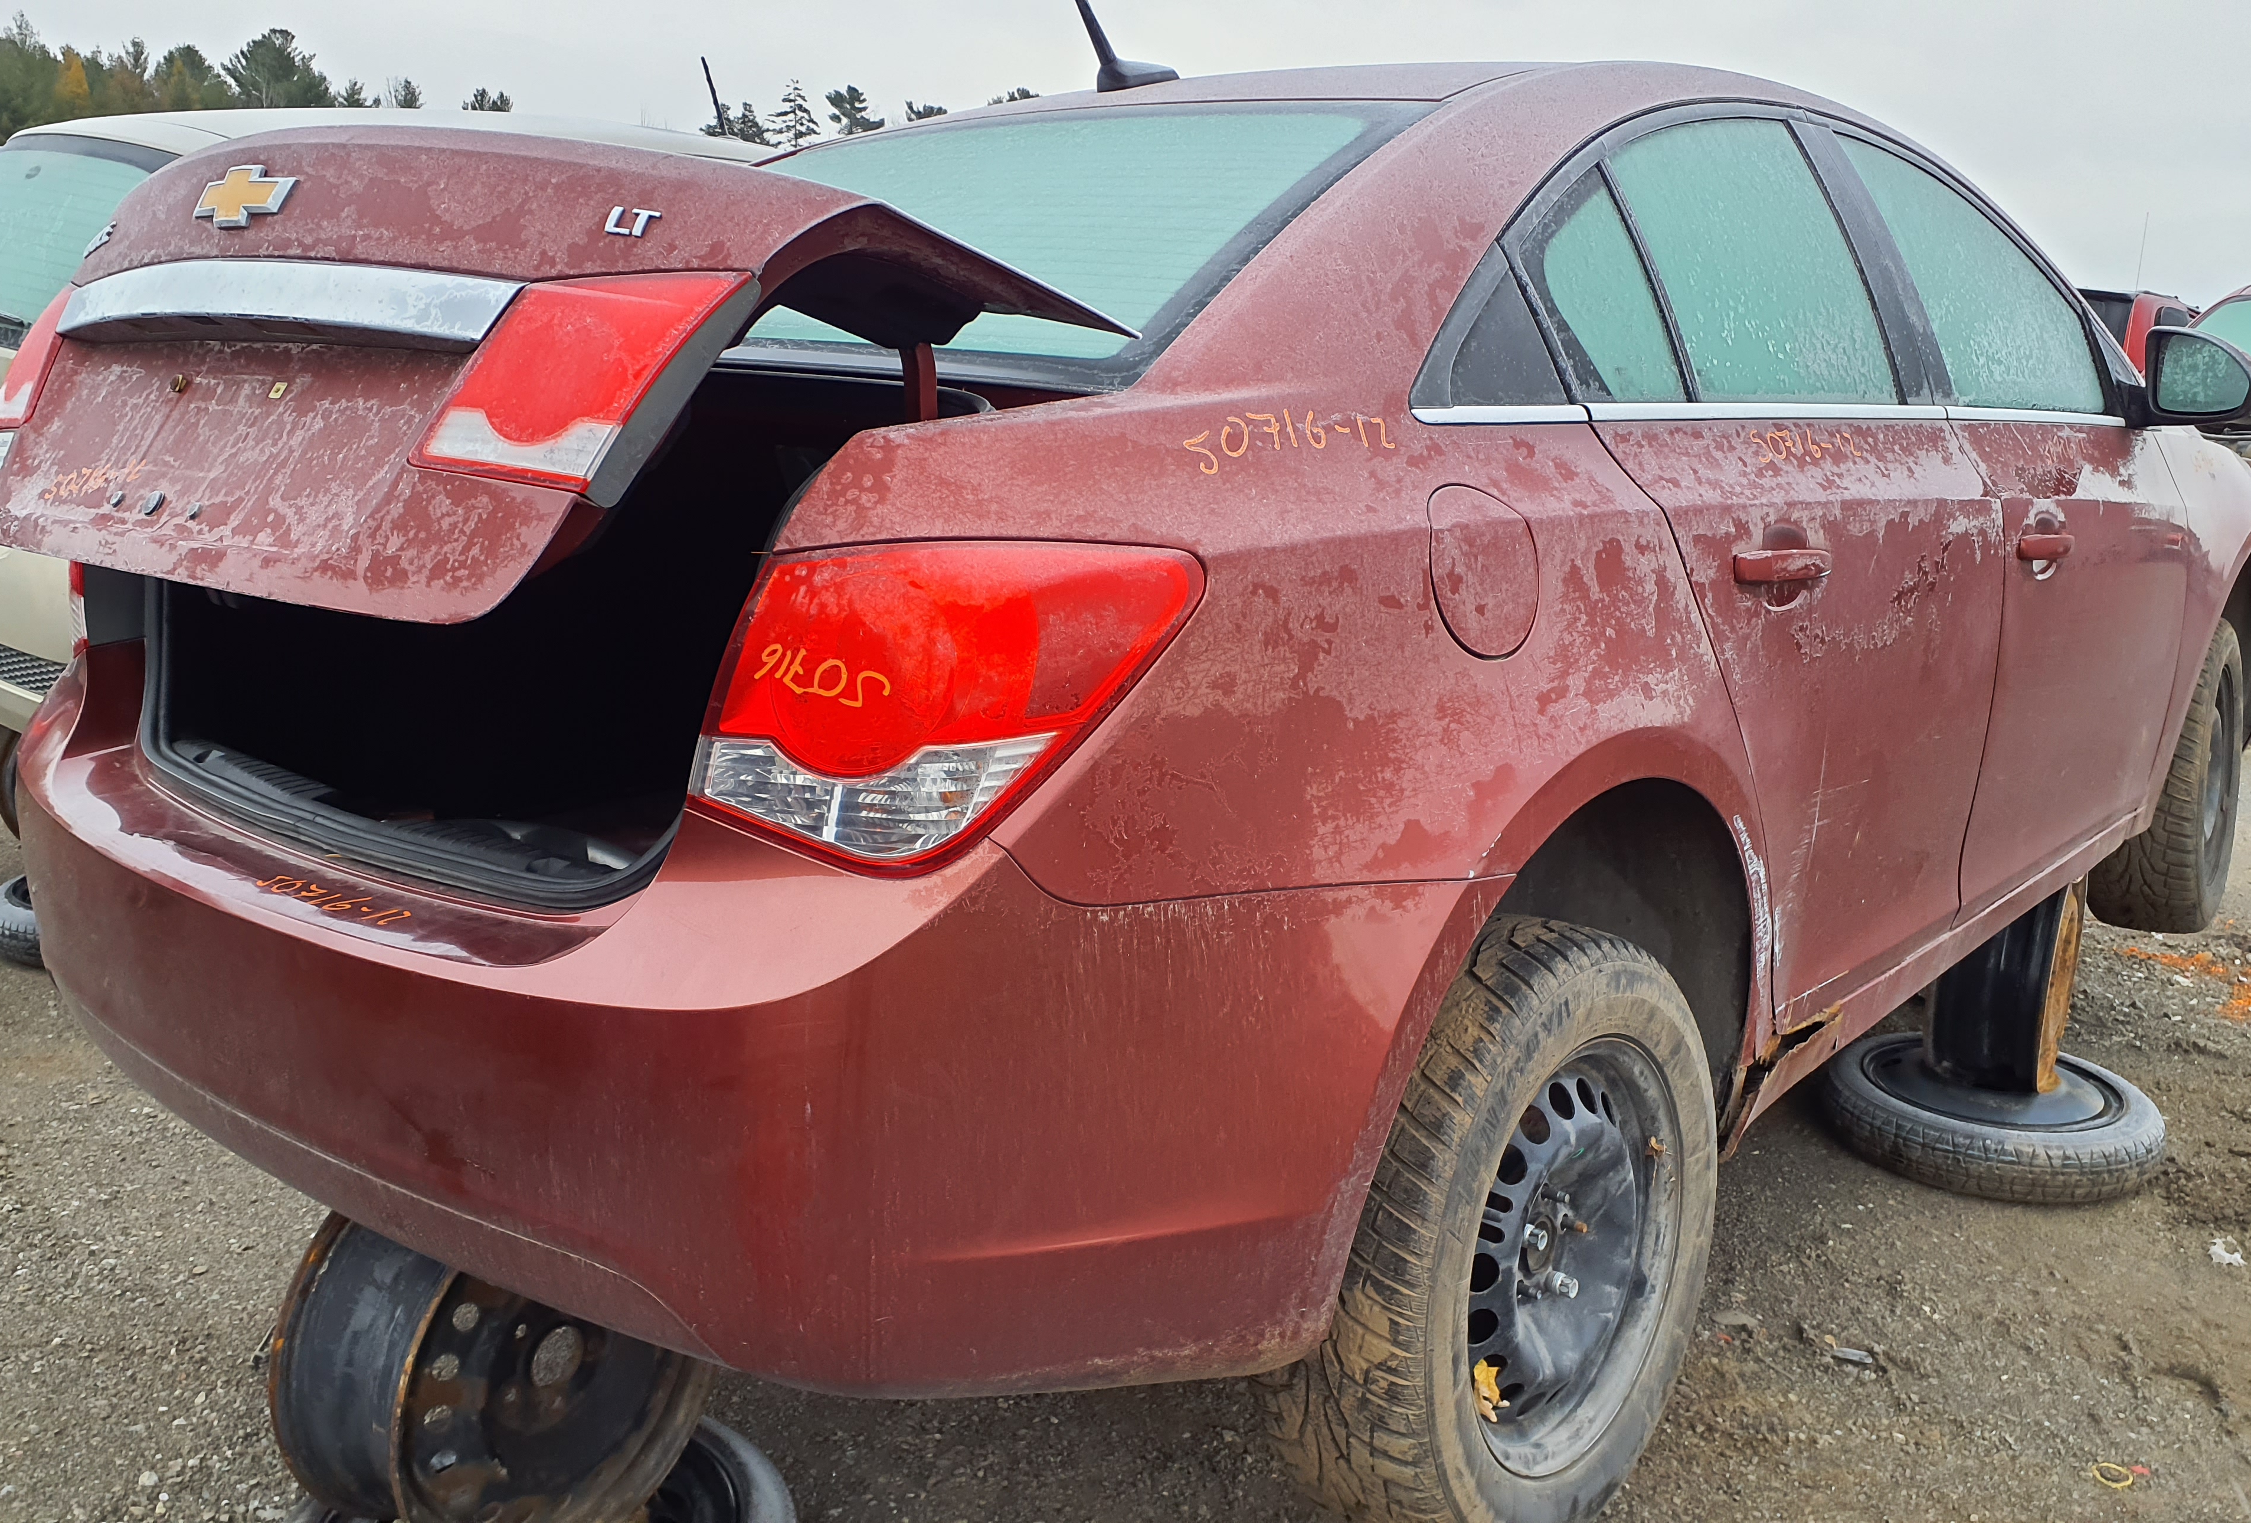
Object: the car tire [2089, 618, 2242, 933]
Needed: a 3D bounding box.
[{"bbox_3d":[2.205,0.029,3.784,0.212,0.660,0.660,9,16,37],"label":"car tire"}]

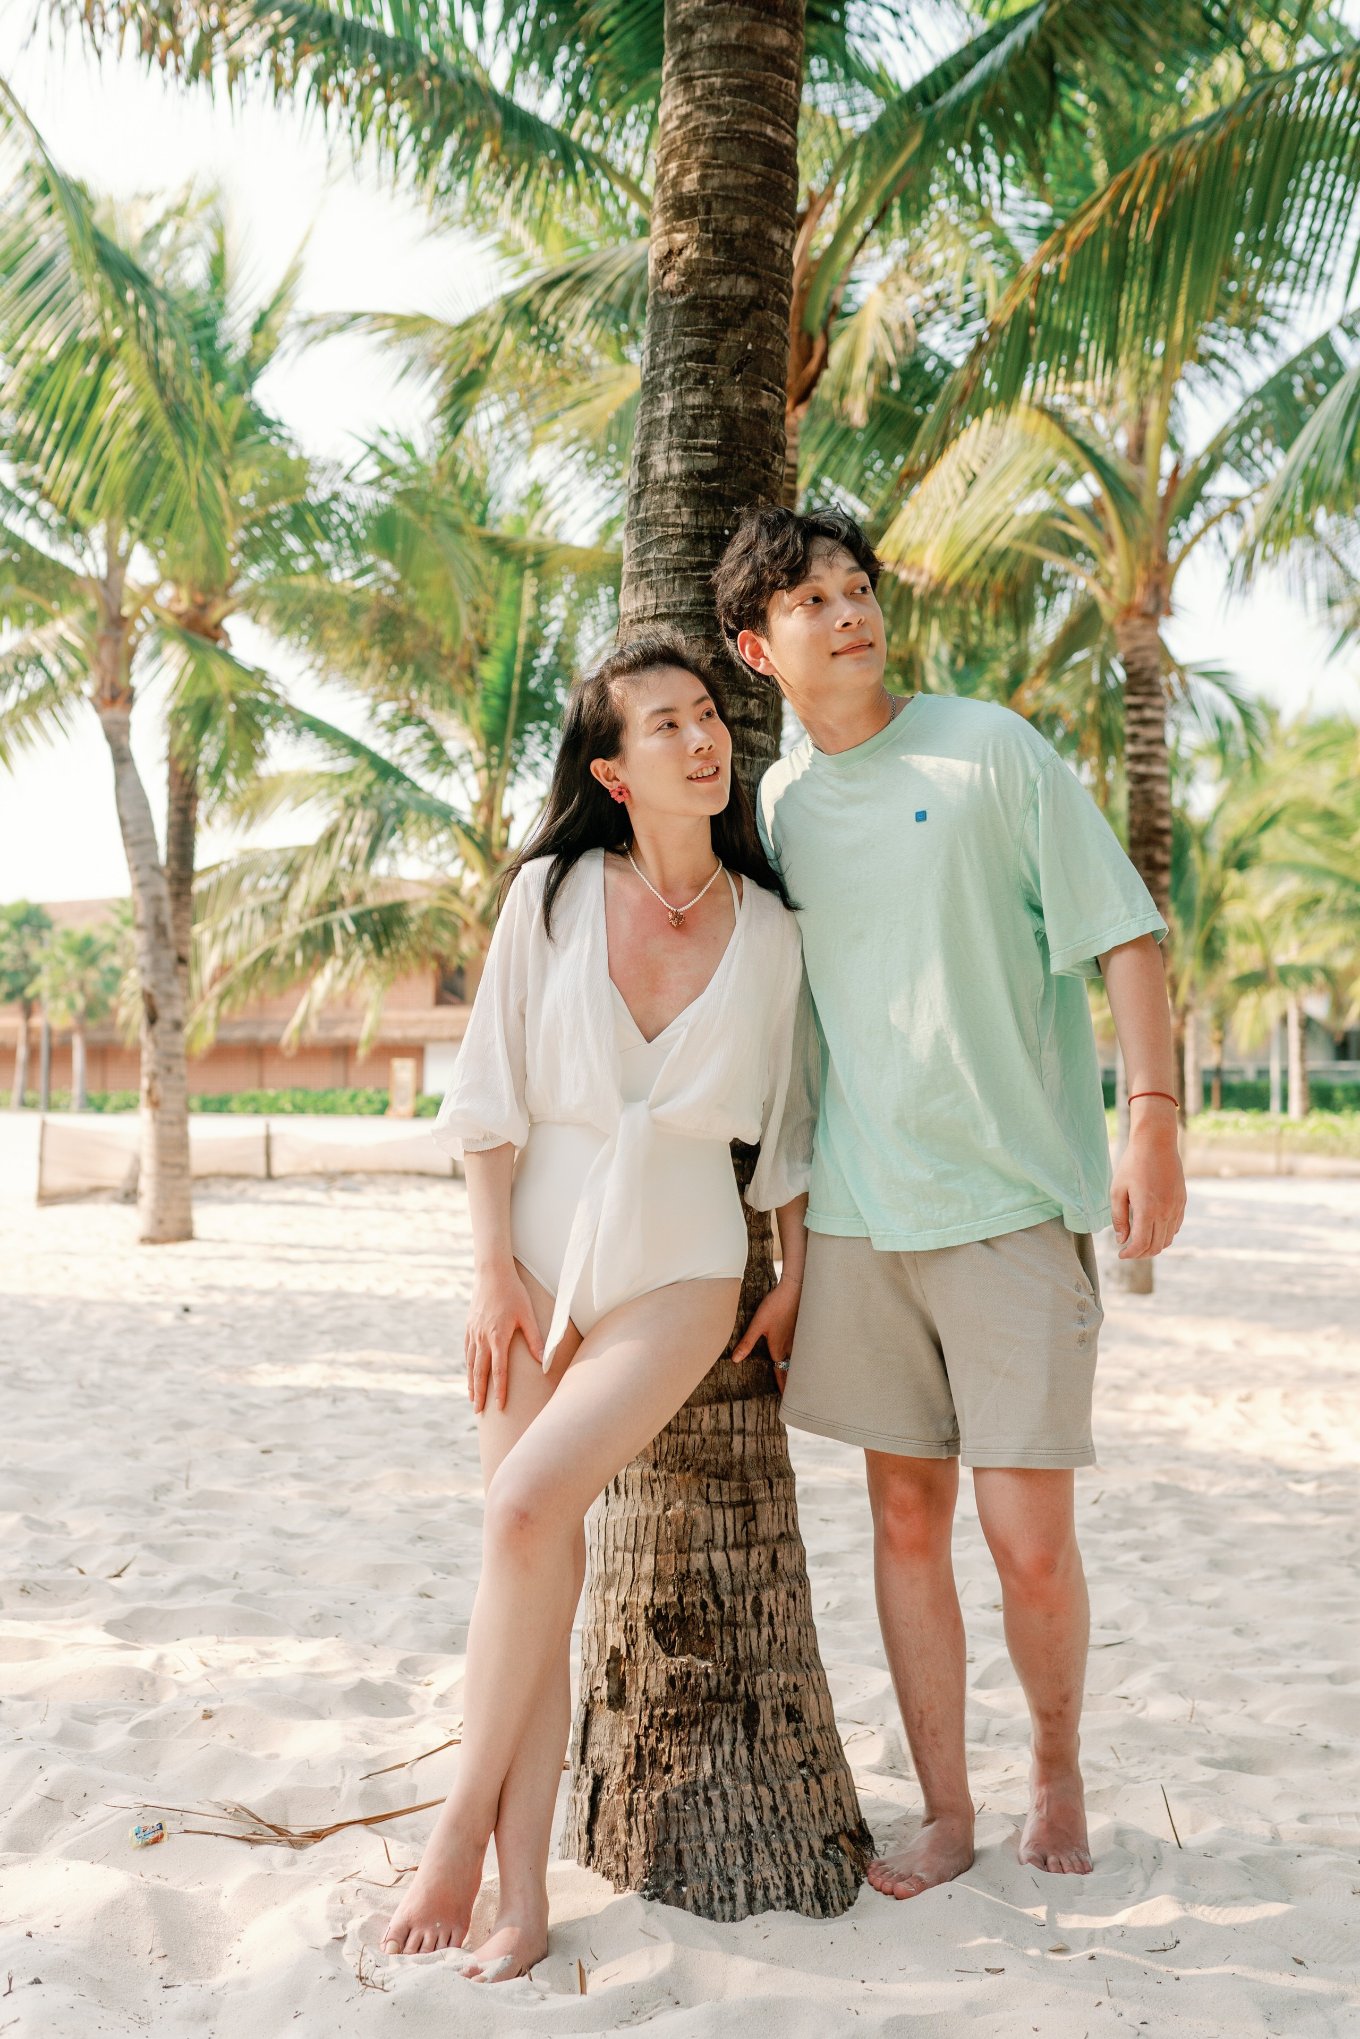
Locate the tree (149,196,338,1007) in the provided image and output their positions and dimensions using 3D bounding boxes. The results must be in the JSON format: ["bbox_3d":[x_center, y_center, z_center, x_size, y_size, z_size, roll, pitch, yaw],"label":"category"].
[{"bbox_3d":[-3.600,-2.400,15.000,3.200,7.500,3.200,0,-1,0],"label":"tree"}]

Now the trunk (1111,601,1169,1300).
[{"bbox_3d":[2.070,-0.330,8.900,0.270,3.120,0.270,0,-1,0],"label":"trunk"}]

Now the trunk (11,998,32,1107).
[{"bbox_3d":[-13.960,0.690,42.000,0.420,2.300,0.340,0,-1,0],"label":"trunk"}]

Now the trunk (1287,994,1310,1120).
[{"bbox_3d":[7.800,0.480,25.000,0.280,1.600,0.280,0,-1,0],"label":"trunk"}]

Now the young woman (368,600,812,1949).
[{"bbox_3d":[-0.098,0.300,2.360,0.500,1.550,0.440,0,-1,8],"label":"young woman"}]

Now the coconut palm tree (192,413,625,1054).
[{"bbox_3d":[-1.400,-1.280,13.000,3.600,5.200,3.600,0,-1,0],"label":"coconut palm tree"}]

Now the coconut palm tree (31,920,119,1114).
[{"bbox_3d":[-12.760,-0.100,42.000,2.100,4.000,2.100,0,-1,0],"label":"coconut palm tree"}]

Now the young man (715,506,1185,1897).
[{"bbox_3d":[0.345,0.210,2.570,0.560,1.750,0.420,0,-1,20],"label":"young man"}]

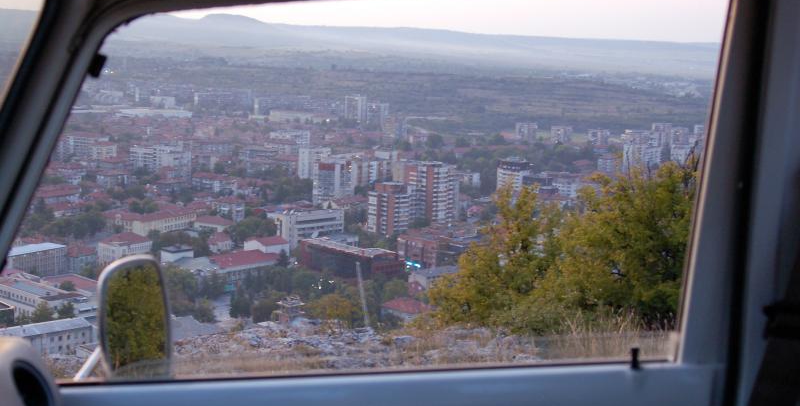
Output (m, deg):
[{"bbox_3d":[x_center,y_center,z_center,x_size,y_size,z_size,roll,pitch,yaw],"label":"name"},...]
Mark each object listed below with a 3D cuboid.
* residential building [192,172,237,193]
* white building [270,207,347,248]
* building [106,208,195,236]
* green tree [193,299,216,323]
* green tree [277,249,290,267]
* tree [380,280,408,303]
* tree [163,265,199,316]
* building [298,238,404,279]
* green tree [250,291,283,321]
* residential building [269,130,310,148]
[{"bbox_3d":[-134.100,-14.640,829.440,34.440,13.110,11.290,4,8,15],"label":"residential building"},{"bbox_3d":[-49.170,13.940,624.610,10.270,18.800,41.800,9,10,41],"label":"white building"},{"bbox_3d":[-143.450,9.380,655.880,29.140,11.850,45.020,7,9,30],"label":"building"},{"bbox_3d":[-69.060,38.500,400.000,8.500,9.000,8.500,2,8,0],"label":"green tree"},{"bbox_3d":[-57.410,27.590,558.000,6.500,9.500,6.500,2,8,0],"label":"green tree"},{"bbox_3d":[-2.186,35.765,450.000,11.000,11.000,11.000,2,8,0],"label":"tree"},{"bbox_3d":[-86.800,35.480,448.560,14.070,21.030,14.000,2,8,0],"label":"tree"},{"bbox_3d":[-24.720,27.680,556.570,48.340,12.040,18.710,10,11,43],"label":"building"},{"bbox_3d":[-50.690,39.490,430.000,11.500,11.500,11.500,2,8,0],"label":"green tree"},{"bbox_3d":[-105.683,-61.321,1085.000,38.000,16.500,14.000,1,9,-6],"label":"residential building"}]

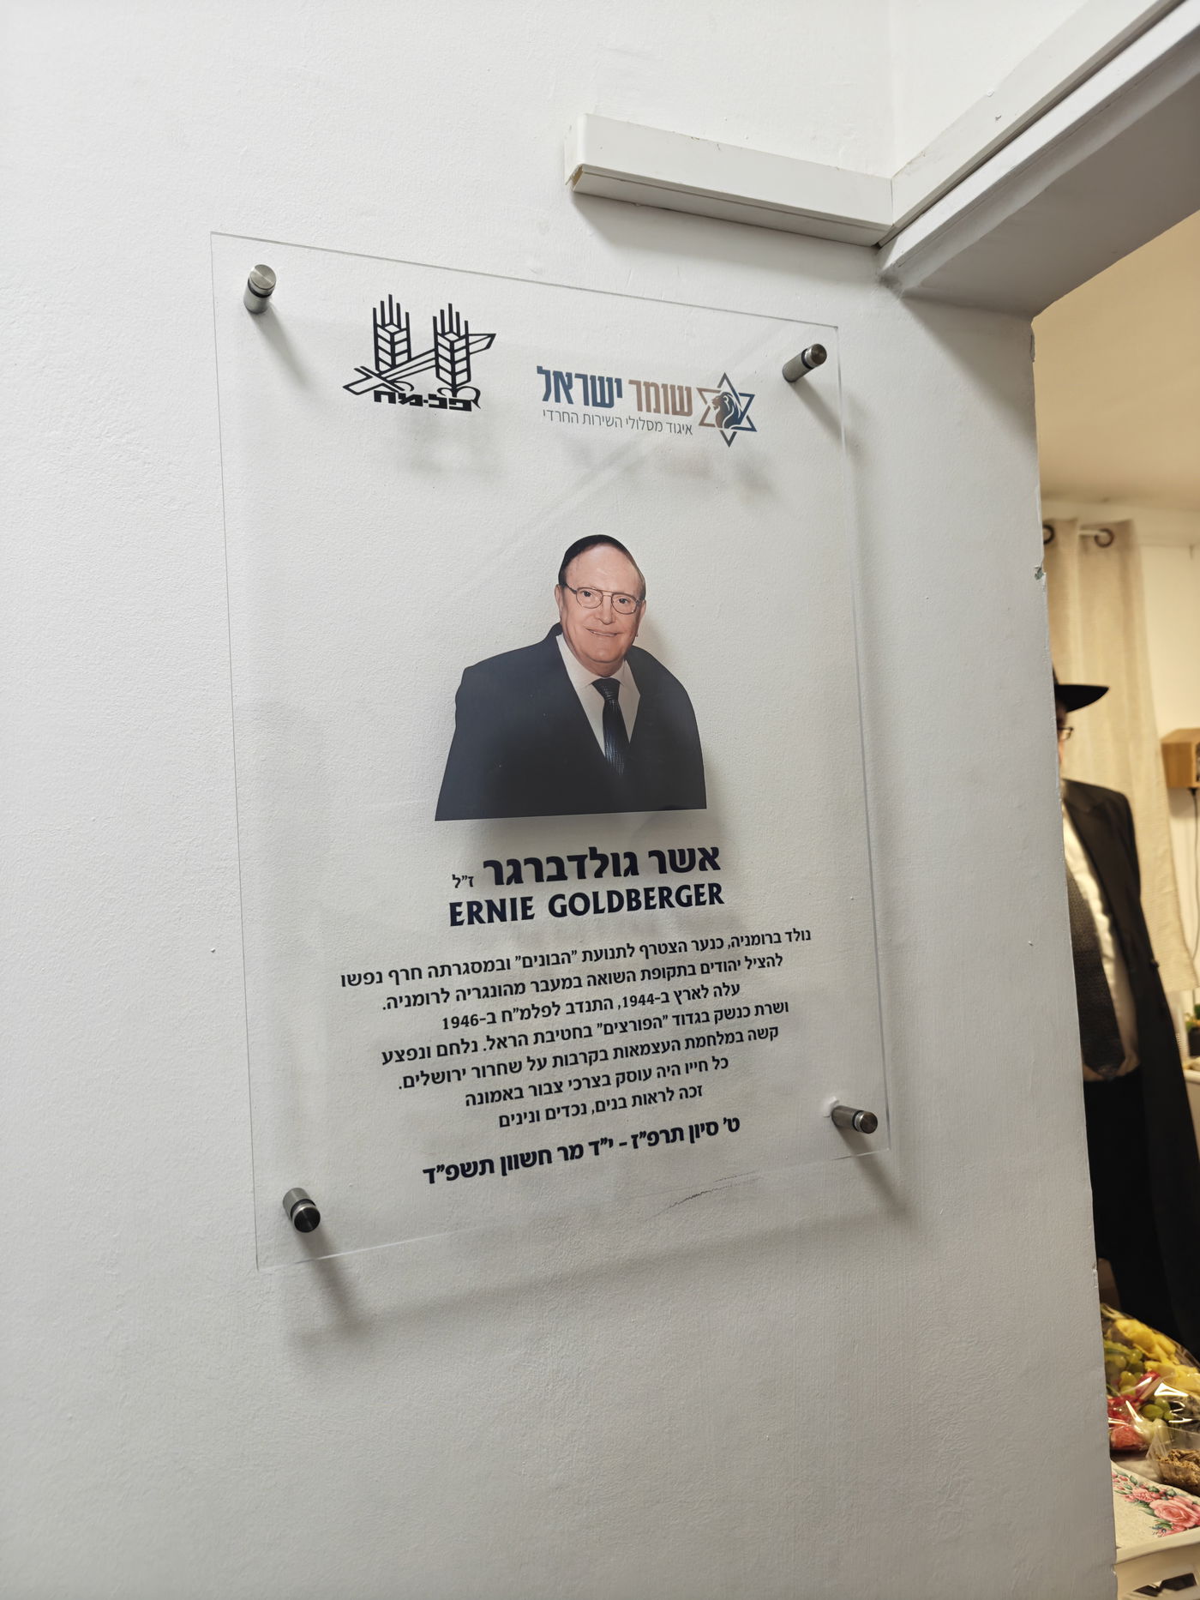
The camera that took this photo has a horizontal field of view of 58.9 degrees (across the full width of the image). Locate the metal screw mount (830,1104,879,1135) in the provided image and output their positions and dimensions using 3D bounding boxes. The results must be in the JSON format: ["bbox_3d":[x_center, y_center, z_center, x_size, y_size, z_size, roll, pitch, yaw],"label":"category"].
[{"bbox_3d":[0.210,0.264,0.879,0.017,0.017,0.039,-2,-2,-24],"label":"metal screw mount"}]

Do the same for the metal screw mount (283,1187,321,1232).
[{"bbox_3d":[-0.200,0.276,0.714,0.017,0.017,0.039,-2,-2,-24],"label":"metal screw mount"}]

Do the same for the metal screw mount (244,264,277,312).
[{"bbox_3d":[-0.235,-0.352,0.735,0.017,0.017,0.039,-2,-2,-24],"label":"metal screw mount"}]

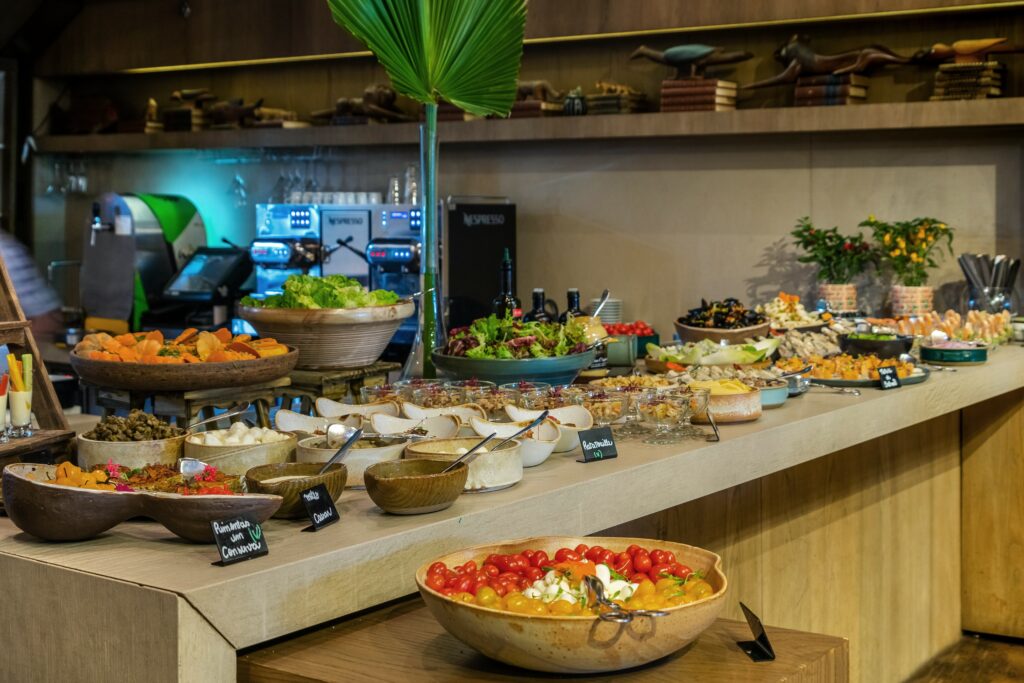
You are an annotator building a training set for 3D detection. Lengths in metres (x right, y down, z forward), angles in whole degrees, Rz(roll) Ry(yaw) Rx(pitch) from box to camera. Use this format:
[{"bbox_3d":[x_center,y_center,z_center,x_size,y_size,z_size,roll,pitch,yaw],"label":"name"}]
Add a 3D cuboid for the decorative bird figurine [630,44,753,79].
[{"bbox_3d":[0.709,-1.113,5.200,0.510,0.125,0.100,4,6,34],"label":"decorative bird figurine"}]

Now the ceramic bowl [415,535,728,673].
[{"bbox_3d":[0.077,0.349,1.690,0.405,0.115,0.395,0,5,0],"label":"ceramic bowl"}]

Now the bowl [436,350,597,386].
[{"bbox_3d":[0.004,0.075,3.380,0.420,0.110,0.420,0,5,0],"label":"bowl"}]

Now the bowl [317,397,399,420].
[{"bbox_3d":[-0.313,0.157,2.660,0.170,0.085,0.155,0,5,0],"label":"bowl"}]

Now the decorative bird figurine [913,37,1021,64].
[{"bbox_3d":[1.622,-1.034,4.650,0.380,0.095,0.085,4,6,34],"label":"decorative bird figurine"}]

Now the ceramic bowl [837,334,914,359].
[{"bbox_3d":[1.125,0.022,4.050,0.240,0.075,0.240,0,5,0],"label":"ceramic bowl"}]

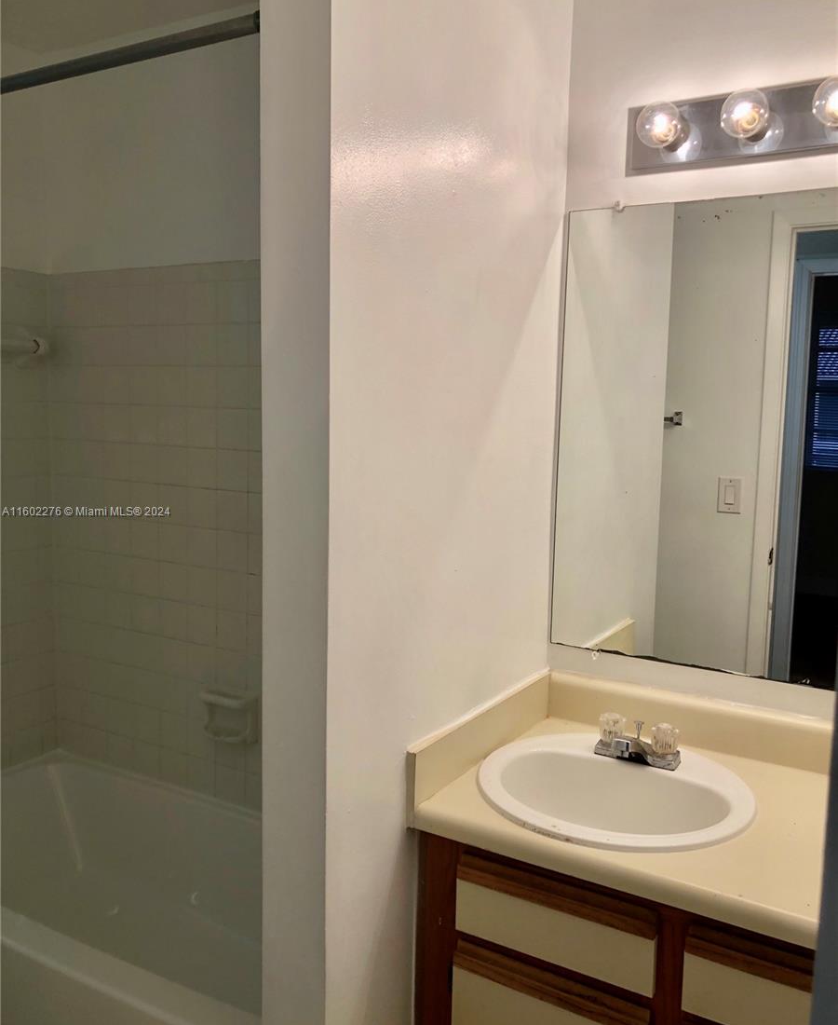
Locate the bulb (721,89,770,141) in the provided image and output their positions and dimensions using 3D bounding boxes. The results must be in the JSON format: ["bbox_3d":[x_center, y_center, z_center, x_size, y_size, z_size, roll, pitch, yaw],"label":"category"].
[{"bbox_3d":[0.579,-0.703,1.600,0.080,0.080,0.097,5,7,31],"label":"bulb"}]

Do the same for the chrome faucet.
[{"bbox_3d":[0.399,0.434,1.690,0.156,0.076,0.132,5,7,31],"label":"chrome faucet"}]

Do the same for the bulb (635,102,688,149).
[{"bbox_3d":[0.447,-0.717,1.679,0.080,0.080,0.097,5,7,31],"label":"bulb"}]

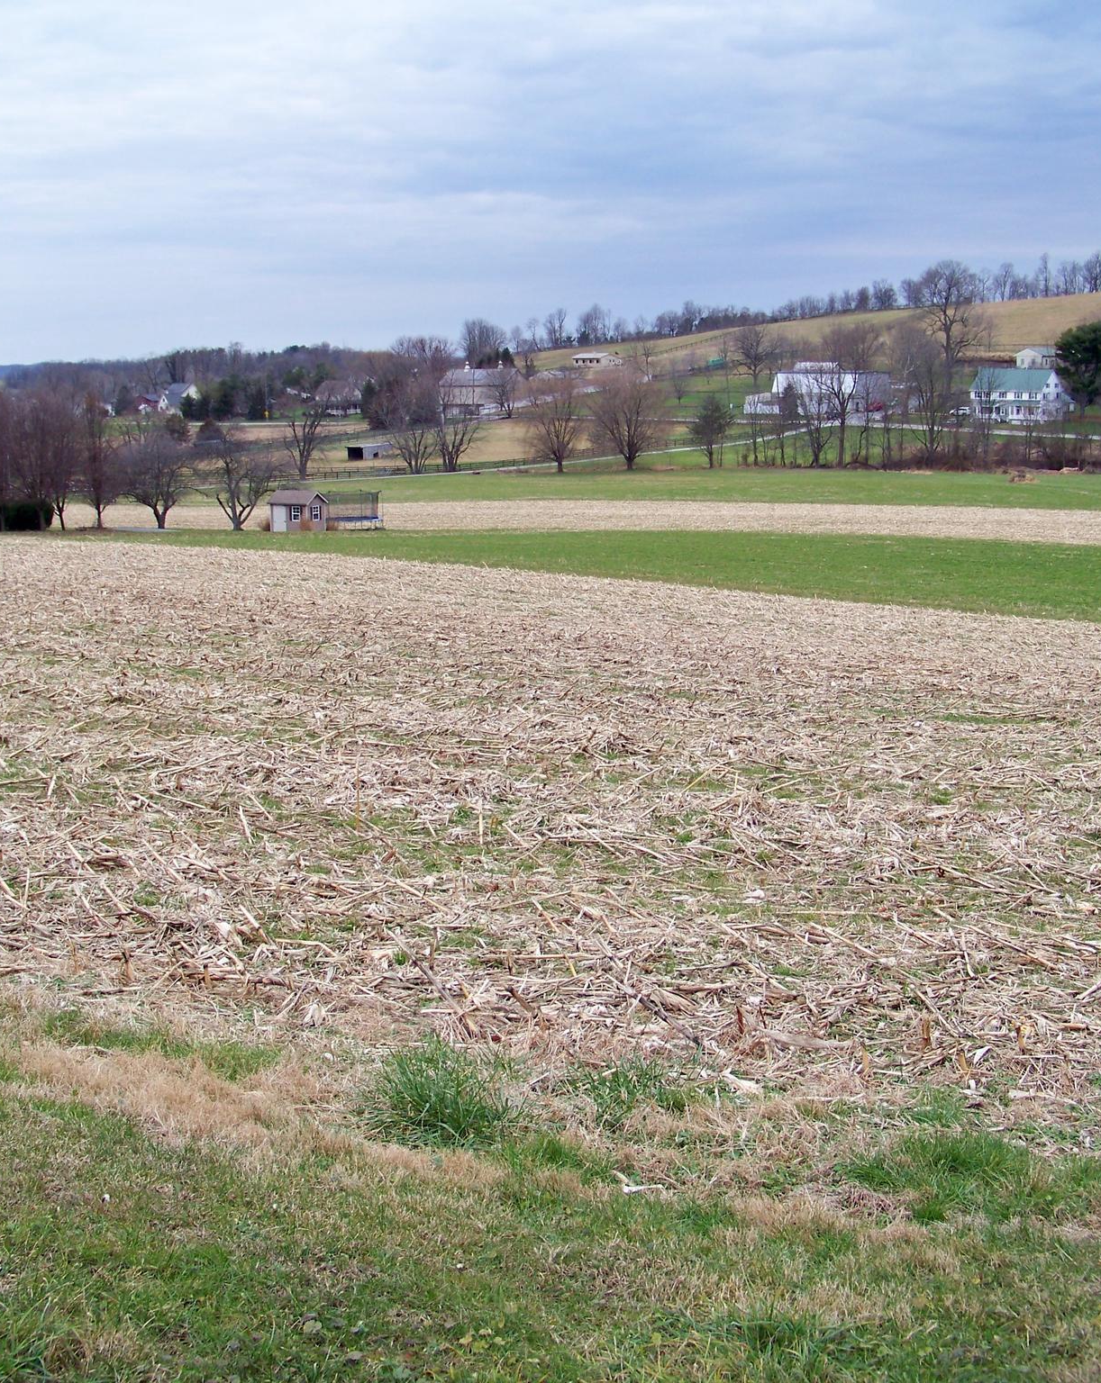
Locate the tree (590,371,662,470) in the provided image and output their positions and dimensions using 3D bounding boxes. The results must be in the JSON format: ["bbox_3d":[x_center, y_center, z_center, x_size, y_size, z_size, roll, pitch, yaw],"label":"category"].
[{"bbox_3d":[10.550,-38.110,248.870,10.190,13.510,10.190,0,10,2],"label":"tree"}]

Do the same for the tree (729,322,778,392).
[{"bbox_3d":[47.210,-78.120,410.000,11.400,16.300,11.400,0,9,0],"label":"tree"}]

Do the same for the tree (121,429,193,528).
[{"bbox_3d":[-28.690,-15.440,127.400,5.090,7.160,5.090,-2,10,-12],"label":"tree"}]

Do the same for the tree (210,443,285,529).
[{"bbox_3d":[-21.740,-14.620,125.480,5.270,6.190,5.270,-2,10,-10],"label":"tree"}]

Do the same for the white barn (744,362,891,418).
[{"bbox_3d":[53.210,-60.090,350.000,26.000,11.000,13.000,4,10,21],"label":"white barn"}]

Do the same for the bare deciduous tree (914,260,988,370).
[{"bbox_3d":[83.840,-77.960,368.000,15.300,25.000,15.000,0,9,0],"label":"bare deciduous tree"}]

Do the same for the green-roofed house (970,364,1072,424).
[{"bbox_3d":[92.310,-58.240,345.000,15.500,11.000,12.000,8,12,39],"label":"green-roofed house"}]

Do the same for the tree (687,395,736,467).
[{"bbox_3d":[20.740,-33.820,228.000,6.500,9.600,6.500,0,9,0],"label":"tree"}]

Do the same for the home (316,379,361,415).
[{"bbox_3d":[-51.290,-70.840,424.270,9.300,8.750,7.600,5,11,26],"label":"home"}]

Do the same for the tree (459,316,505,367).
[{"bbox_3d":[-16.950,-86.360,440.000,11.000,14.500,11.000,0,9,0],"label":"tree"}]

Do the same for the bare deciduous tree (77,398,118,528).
[{"bbox_3d":[-30.370,-15.330,118.000,2.900,8.700,2.900,0,9,0],"label":"bare deciduous tree"}]

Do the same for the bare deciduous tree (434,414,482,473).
[{"bbox_3d":[-13.220,-35.410,251.300,6.790,8.360,6.790,-1,10,-3],"label":"bare deciduous tree"}]

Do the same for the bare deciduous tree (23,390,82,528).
[{"bbox_3d":[-35.960,-16.610,126.170,3.980,9.950,3.980,-3,10,-16],"label":"bare deciduous tree"}]

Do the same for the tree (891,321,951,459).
[{"bbox_3d":[51.080,-41.100,241.450,8.130,18.530,8.130,2,10,12],"label":"tree"}]

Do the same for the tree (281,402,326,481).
[{"bbox_3d":[-30.130,-30.660,215.000,5.500,9.800,5.500,0,9,0],"label":"tree"}]

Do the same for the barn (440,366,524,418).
[{"bbox_3d":[-16.760,-74.130,433.910,18.000,12.970,12.000,6,11,30],"label":"barn"}]

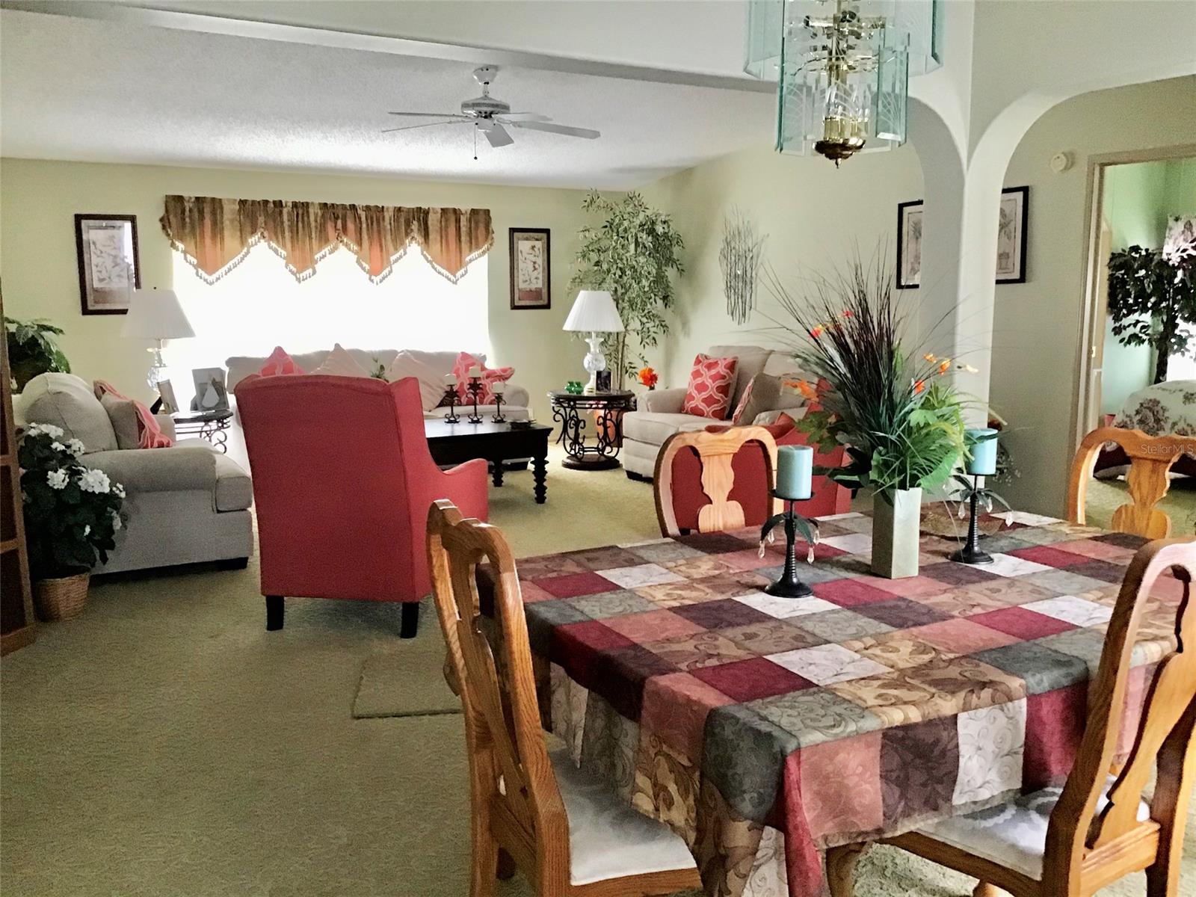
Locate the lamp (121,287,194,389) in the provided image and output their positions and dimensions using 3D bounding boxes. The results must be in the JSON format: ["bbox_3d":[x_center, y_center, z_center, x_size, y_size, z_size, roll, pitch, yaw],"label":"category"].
[{"bbox_3d":[-2.979,-0.662,7.284,0.480,0.830,0.480,-5,10,-30],"label":"lamp"}]

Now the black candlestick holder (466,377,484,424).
[{"bbox_3d":[-0.851,-0.335,7.425,0.123,0.309,0.123,0,8,0],"label":"black candlestick holder"}]

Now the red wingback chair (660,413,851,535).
[{"bbox_3d":[0.955,0.021,5.779,0.870,1.060,0.770,3,9,20],"label":"red wingback chair"}]

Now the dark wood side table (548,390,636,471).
[{"bbox_3d":[-0.049,-0.147,8.578,0.690,0.584,0.690,0,8,0],"label":"dark wood side table"}]

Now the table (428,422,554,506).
[{"bbox_3d":[-1.020,0.113,7.105,1.235,0.494,0.795,-5,10,-30],"label":"table"}]

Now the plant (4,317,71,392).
[{"bbox_3d":[-3.651,-0.587,6.900,0.520,0.540,0.500,-5,10,-30],"label":"plant"}]

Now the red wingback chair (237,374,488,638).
[{"bbox_3d":[-0.998,0.192,4.609,0.770,1.060,0.870,2,8,11],"label":"red wingback chair"}]

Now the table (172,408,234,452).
[{"bbox_3d":[-2.803,0.044,7.311,0.680,0.565,0.680,-5,10,-30],"label":"table"}]

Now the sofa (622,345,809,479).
[{"bbox_3d":[0.992,-0.206,7.640,1.037,0.966,1.676,-5,10,-30],"label":"sofa"}]

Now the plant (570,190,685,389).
[{"bbox_3d":[0.247,-1.156,9.615,0.950,2.281,0.850,-4,9,-28],"label":"plant"}]

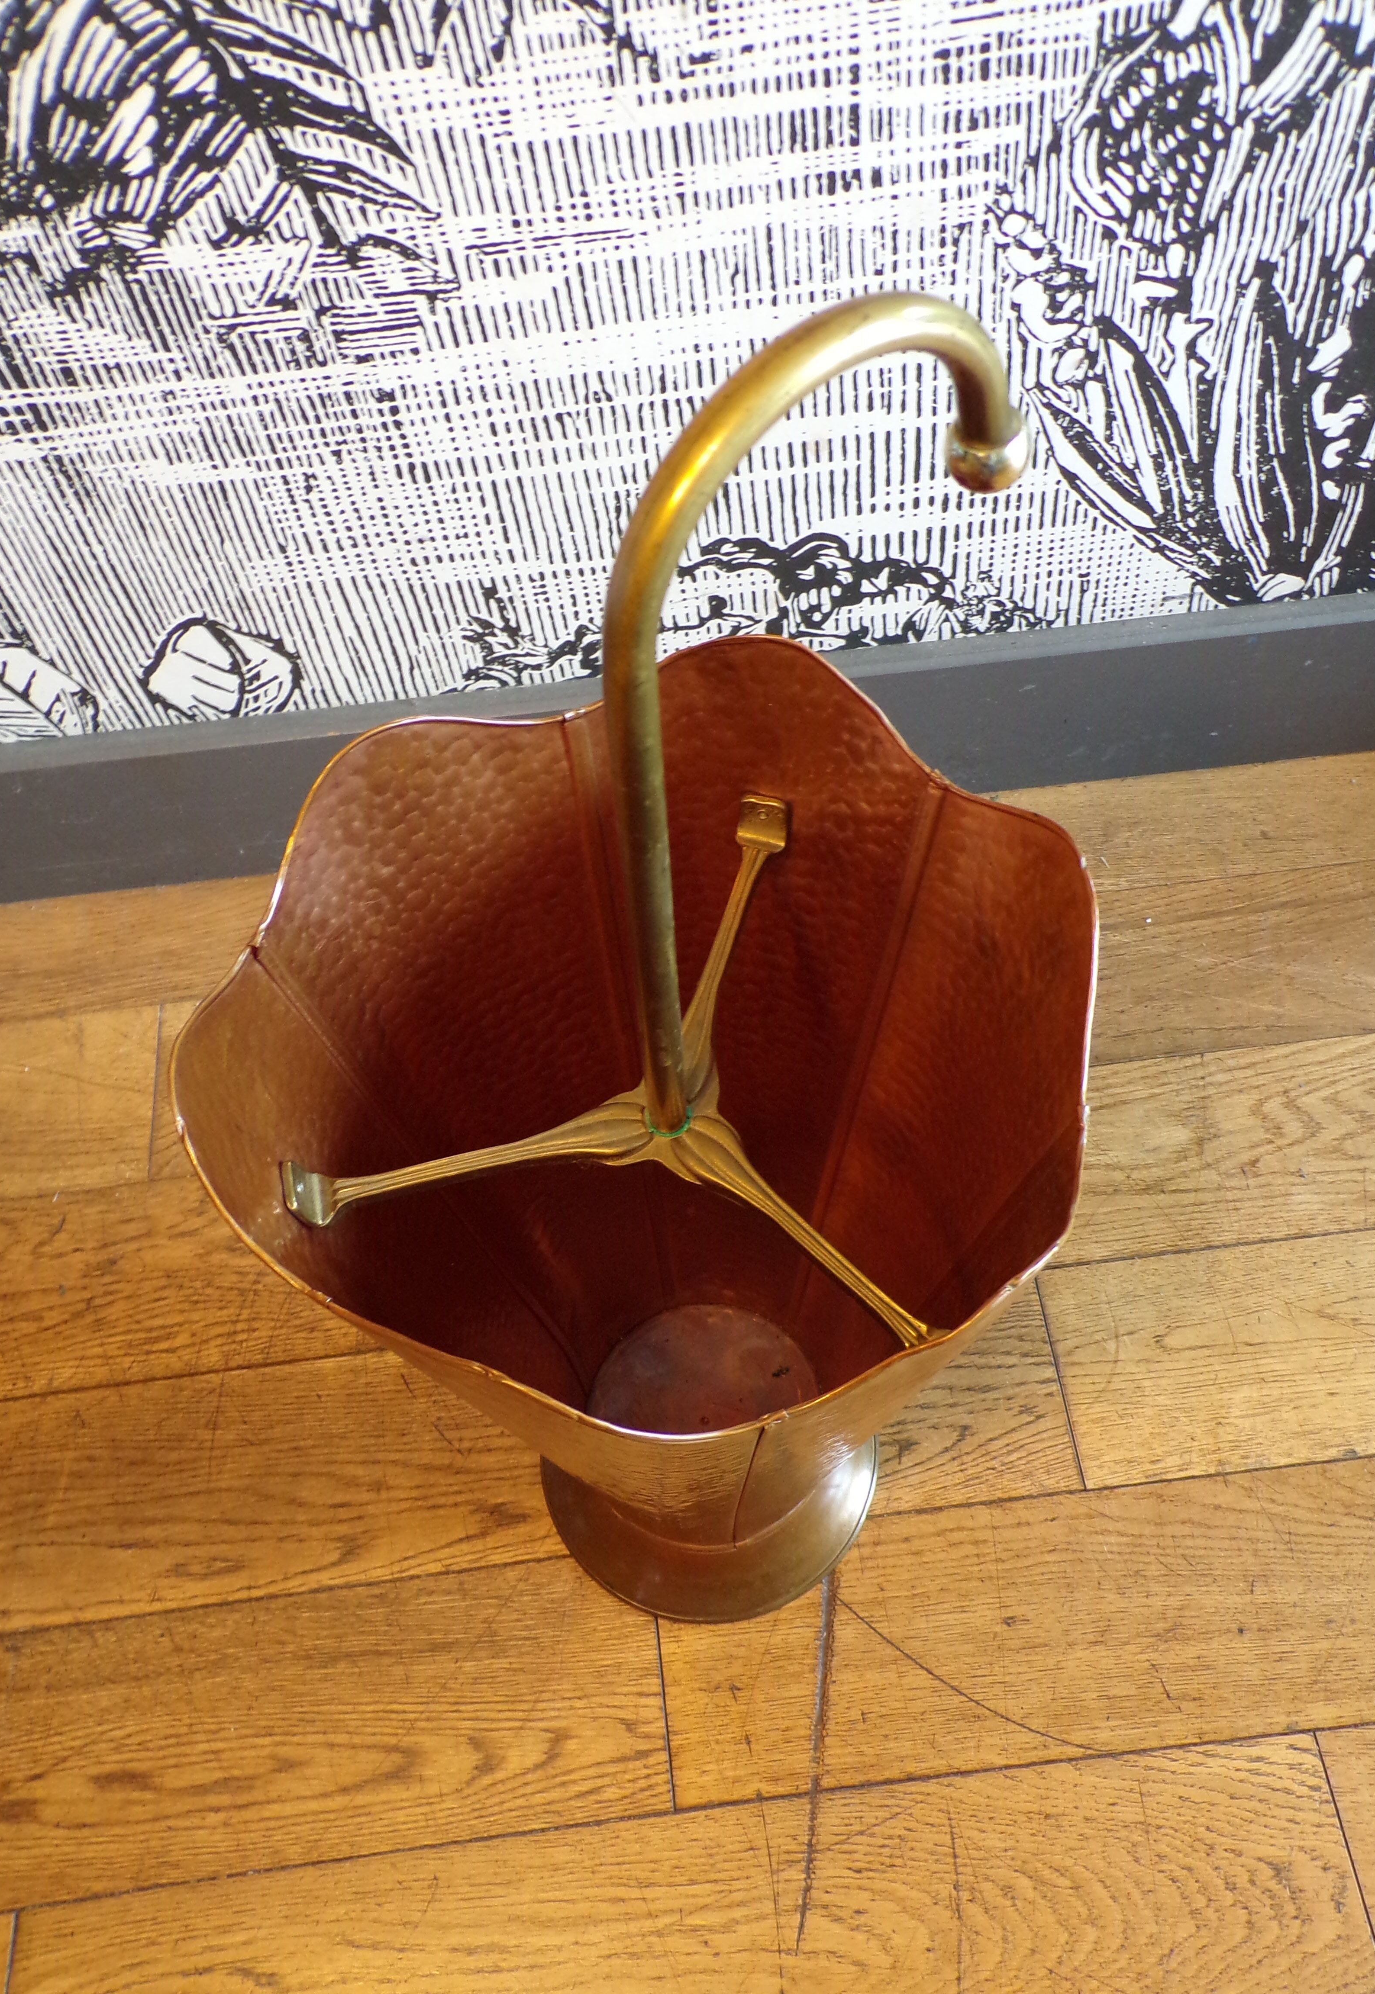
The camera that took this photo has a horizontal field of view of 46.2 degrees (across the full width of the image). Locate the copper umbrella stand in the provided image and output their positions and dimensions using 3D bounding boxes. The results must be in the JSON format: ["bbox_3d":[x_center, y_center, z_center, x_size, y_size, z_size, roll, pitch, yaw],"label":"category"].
[{"bbox_3d":[-0.006,0.074,0.686,0.316,0.722,0.327,-35,61,-19],"label":"copper umbrella stand"}]

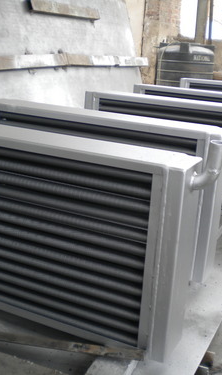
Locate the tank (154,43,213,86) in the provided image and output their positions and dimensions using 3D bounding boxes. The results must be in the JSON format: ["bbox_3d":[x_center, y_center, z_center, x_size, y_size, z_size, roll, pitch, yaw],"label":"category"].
[{"bbox_3d":[1.492,-2.246,10.504,1.161,1.420,1.161,6,17,8],"label":"tank"}]

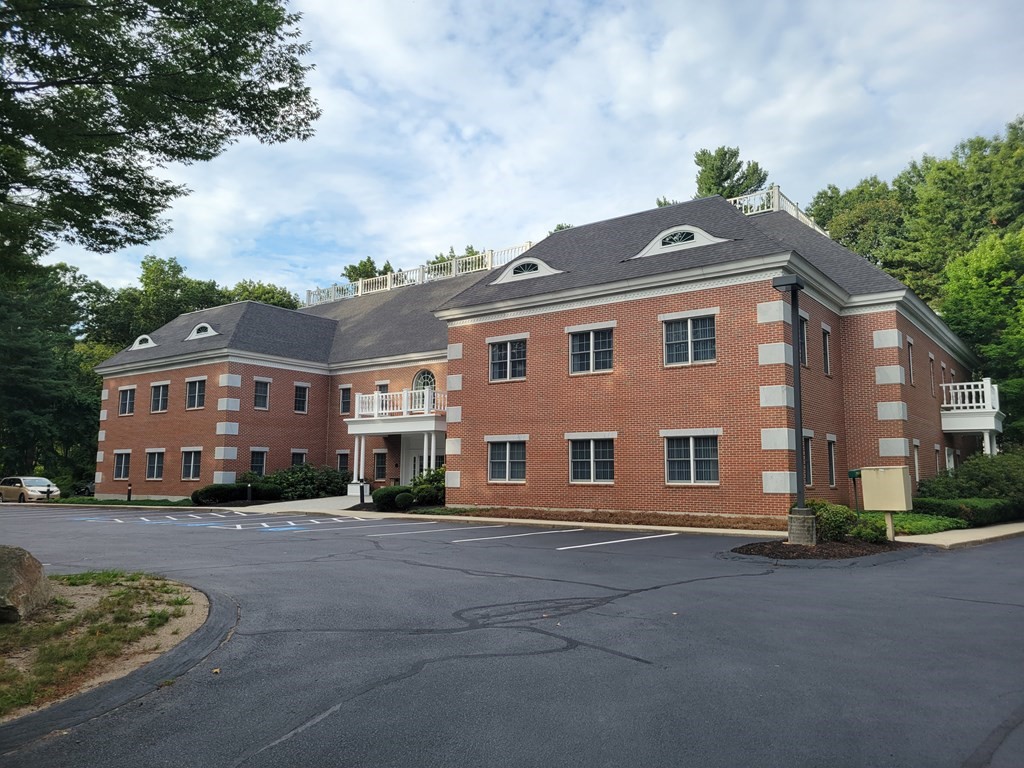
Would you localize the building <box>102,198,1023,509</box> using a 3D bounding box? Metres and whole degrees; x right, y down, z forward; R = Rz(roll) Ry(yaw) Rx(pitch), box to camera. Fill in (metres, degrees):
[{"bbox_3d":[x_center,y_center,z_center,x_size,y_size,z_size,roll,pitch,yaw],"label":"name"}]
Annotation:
[{"bbox_3d":[-0.327,-0.654,45.631,47.600,14.750,28.800,-5,-9,37],"label":"building"}]

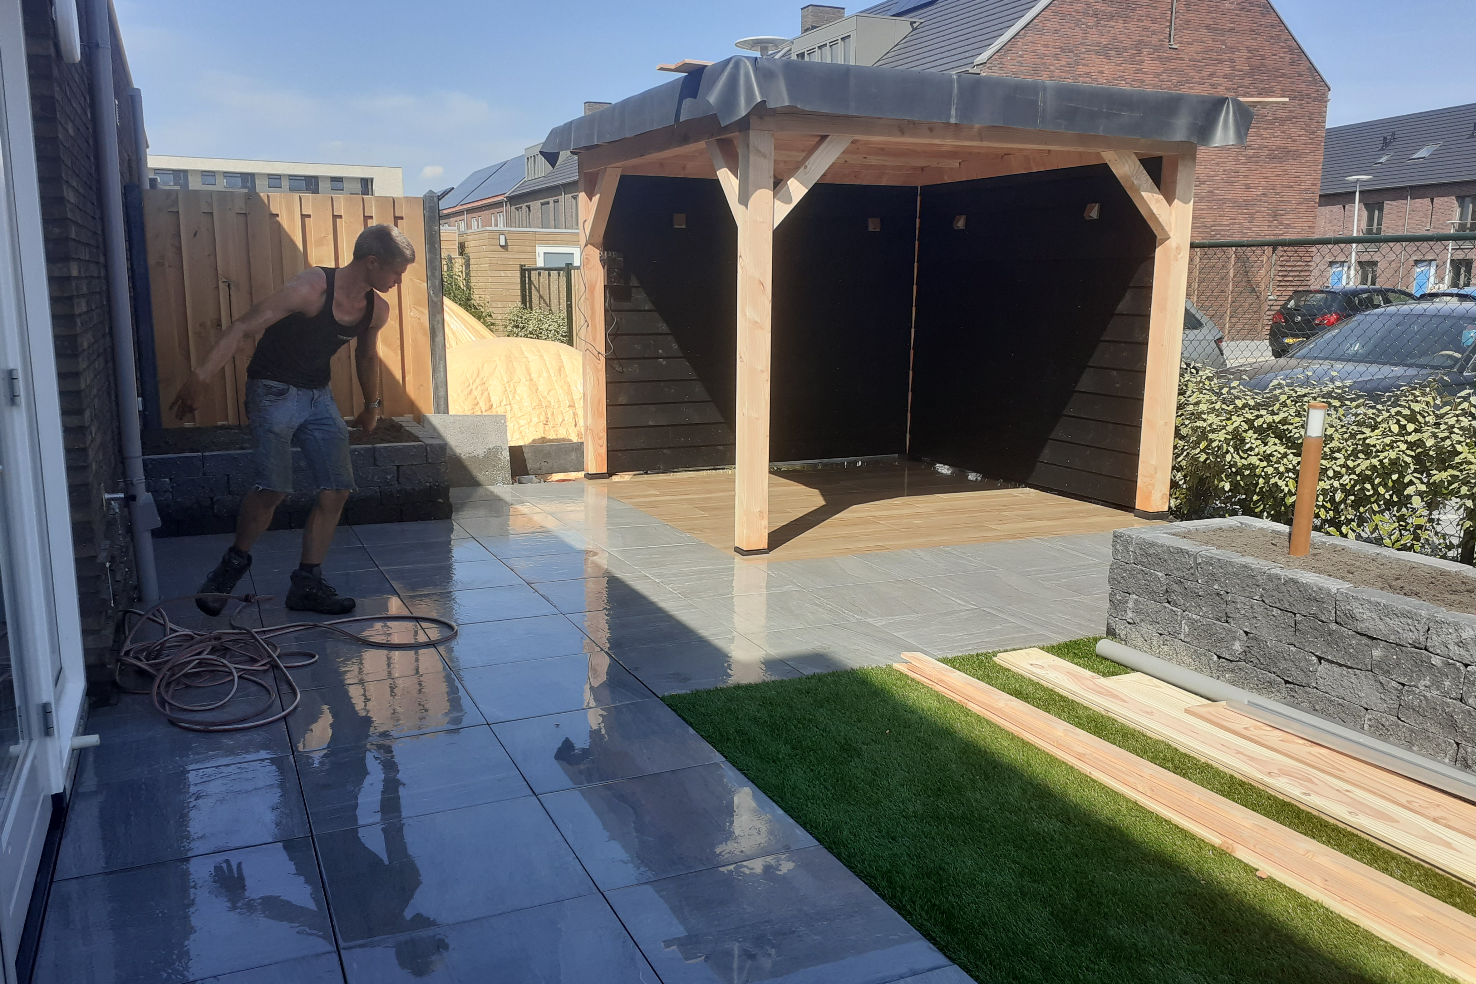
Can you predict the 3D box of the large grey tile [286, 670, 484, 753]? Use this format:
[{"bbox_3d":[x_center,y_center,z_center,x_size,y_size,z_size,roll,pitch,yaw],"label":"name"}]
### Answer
[{"bbox_3d":[-1.236,0.767,4.002,0.598,0.030,0.598,-4,11,-24],"label":"large grey tile"}]

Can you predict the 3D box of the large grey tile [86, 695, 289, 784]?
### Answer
[{"bbox_3d":[-1.784,0.803,3.744,0.600,0.030,0.600,-4,11,-25],"label":"large grey tile"}]

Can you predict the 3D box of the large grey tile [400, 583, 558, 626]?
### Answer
[{"bbox_3d":[-1.200,0.538,5.324,0.600,0.030,0.600,-4,11,-25],"label":"large grey tile"}]

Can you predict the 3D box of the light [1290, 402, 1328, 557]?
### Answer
[{"bbox_3d":[2.226,-0.049,4.487,0.077,0.594,0.077,-4,11,-25],"label":"light"}]

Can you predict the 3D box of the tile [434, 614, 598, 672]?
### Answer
[{"bbox_3d":[-0.942,0.633,4.790,0.598,0.030,0.598,-4,11,-24],"label":"tile"}]

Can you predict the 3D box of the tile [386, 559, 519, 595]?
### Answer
[{"bbox_3d":[-1.447,0.445,5.866,0.598,0.030,0.598,-4,11,-24],"label":"tile"}]

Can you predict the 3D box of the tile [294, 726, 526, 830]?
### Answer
[{"bbox_3d":[-0.983,0.861,3.464,0.598,0.030,0.598,-4,11,-24],"label":"tile"}]

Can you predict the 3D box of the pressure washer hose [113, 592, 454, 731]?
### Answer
[{"bbox_3d":[-1.760,0.593,4.590,1.300,0.110,1.600,-4,11,-25],"label":"pressure washer hose"}]

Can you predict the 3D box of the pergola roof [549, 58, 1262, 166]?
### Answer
[{"bbox_3d":[0.831,-2.421,7.905,3.450,0.275,3.420,-4,11,-25],"label":"pergola roof"}]

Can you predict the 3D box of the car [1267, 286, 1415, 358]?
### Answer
[{"bbox_3d":[13.550,-3.620,24.680,4.150,1.480,1.760,-4,11,-24],"label":"car"}]

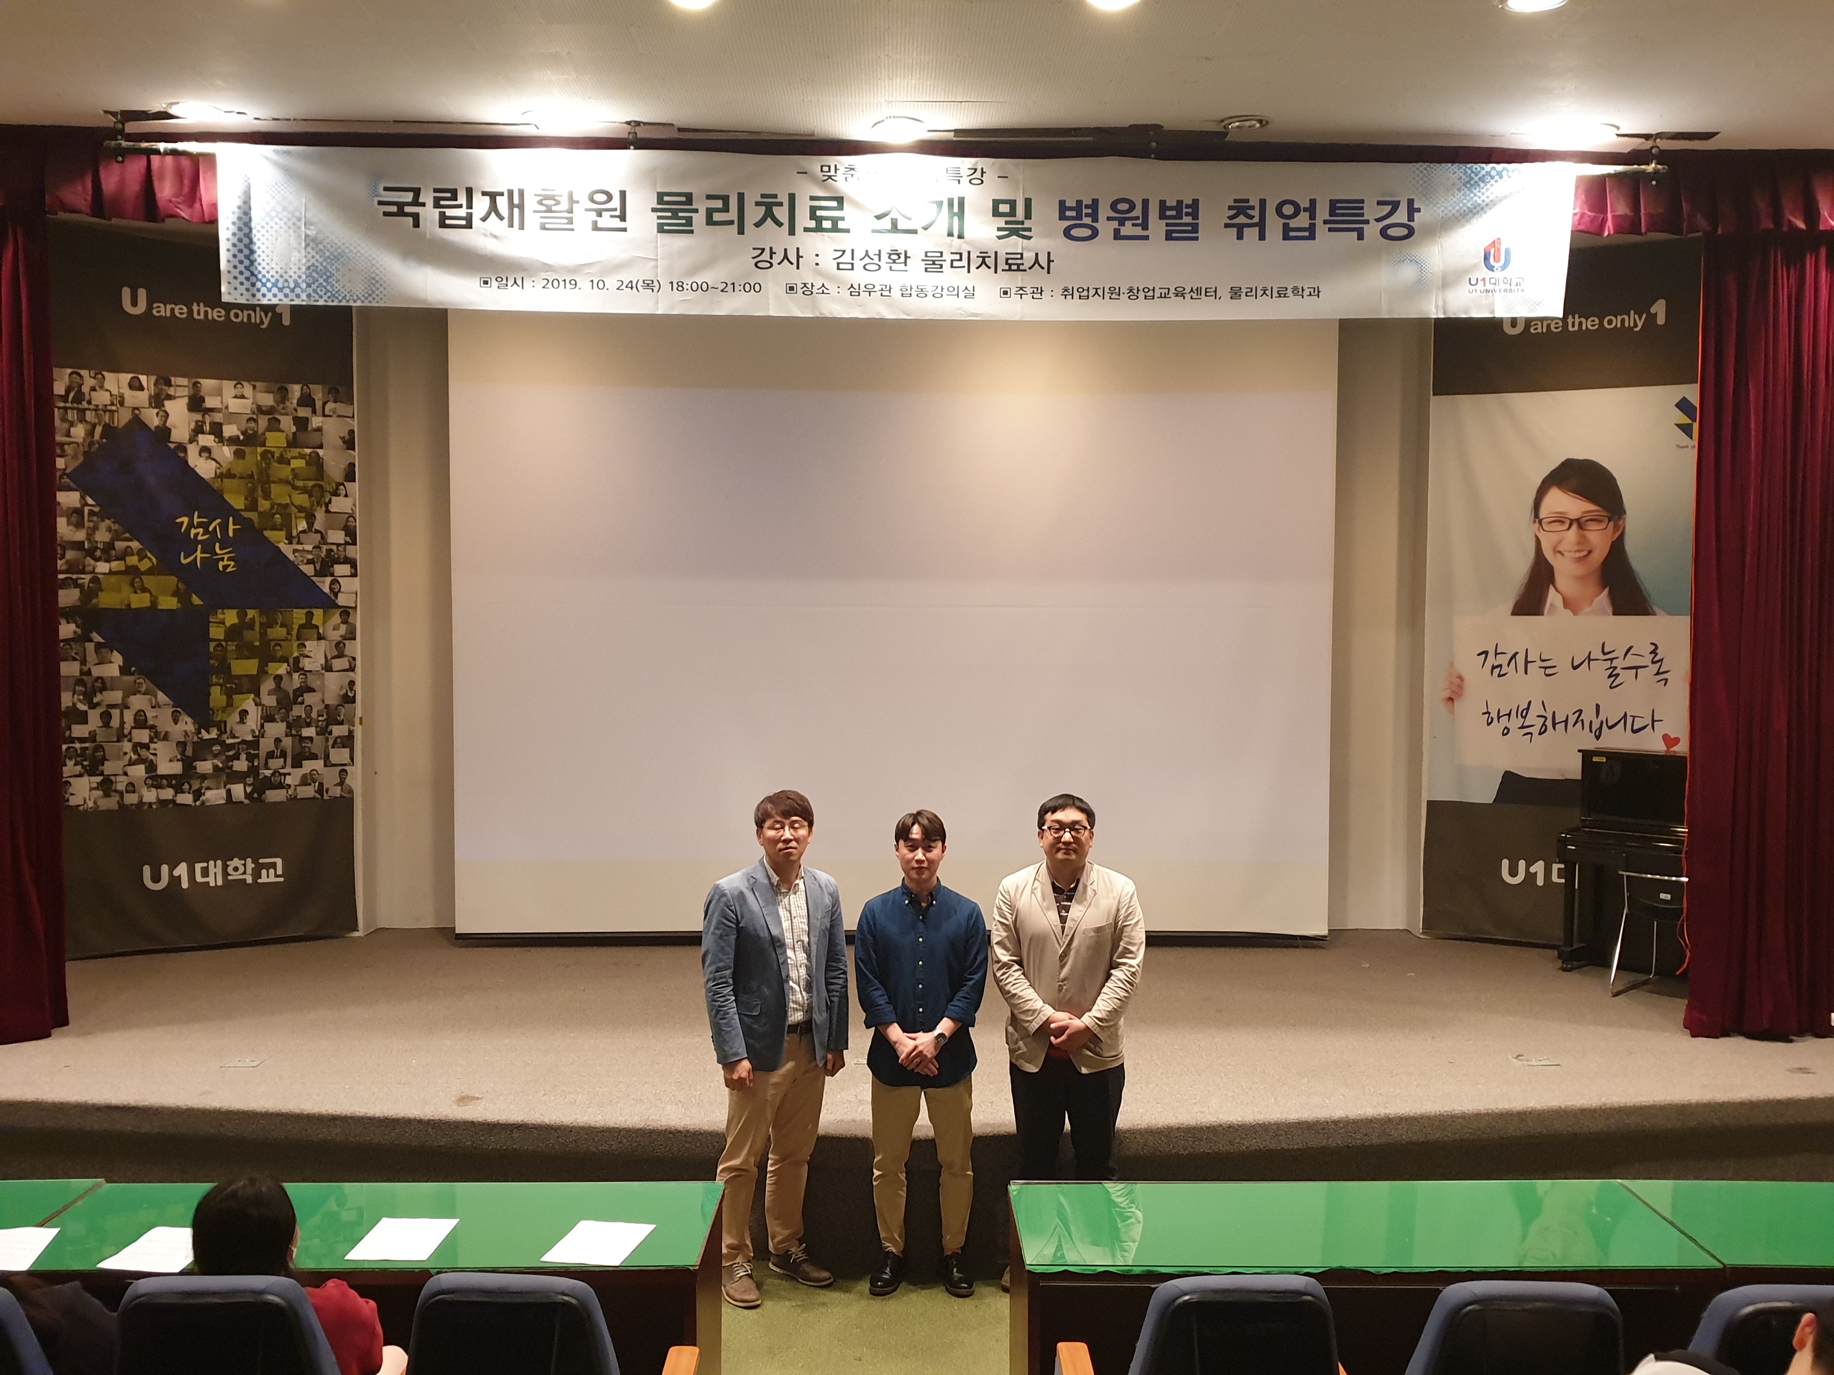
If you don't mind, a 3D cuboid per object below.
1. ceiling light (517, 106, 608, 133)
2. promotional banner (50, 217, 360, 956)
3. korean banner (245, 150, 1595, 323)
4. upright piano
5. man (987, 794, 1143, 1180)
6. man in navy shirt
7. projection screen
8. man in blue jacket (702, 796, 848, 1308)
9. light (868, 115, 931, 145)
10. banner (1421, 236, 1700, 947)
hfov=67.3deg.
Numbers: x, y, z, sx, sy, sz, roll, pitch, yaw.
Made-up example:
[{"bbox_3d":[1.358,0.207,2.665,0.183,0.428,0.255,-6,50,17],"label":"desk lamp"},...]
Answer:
[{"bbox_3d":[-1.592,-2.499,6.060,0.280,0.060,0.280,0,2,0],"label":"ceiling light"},{"bbox_3d":[-4.164,-0.536,8.106,1.580,4.120,0.030,-1,3,-22],"label":"promotional banner"},{"bbox_3d":[-0.090,-1.988,6.027,5.950,0.720,0.040,0,3,0],"label":"korean banner"},{"bbox_3d":[4.292,0.971,7.319,1.490,1.210,0.610,2,4,39],"label":"upright piano"},{"bbox_3d":[0.548,1.266,4.998,0.540,1.766,0.330,0,3,2],"label":"man"},{"bbox_3d":[0.018,1.295,4.979,0.470,1.709,0.320,0,3,0],"label":"man in navy shirt"},{"bbox_3d":[-0.140,-0.425,8.189,5.250,3.870,0.060,0,3,0],"label":"projection screen"},{"bbox_3d":[-0.503,1.260,4.916,0.500,1.787,0.330,-1,3,-20],"label":"man in blue jacket"},{"bbox_3d":[-0.078,-2.382,5.917,0.250,0.060,0.250,0,3,0],"label":"light"},{"bbox_3d":[3.852,-0.507,8.026,1.600,4.080,0.030,1,3,21],"label":"banner"}]

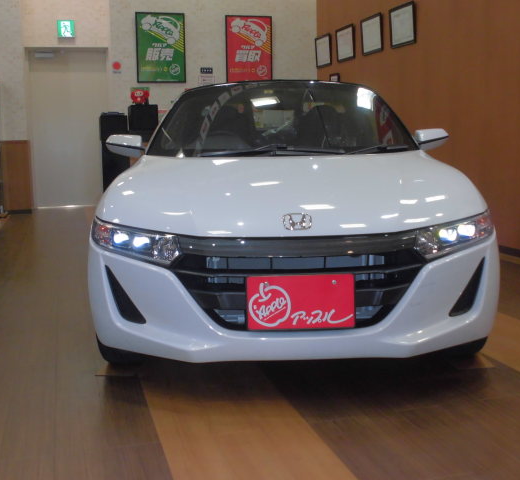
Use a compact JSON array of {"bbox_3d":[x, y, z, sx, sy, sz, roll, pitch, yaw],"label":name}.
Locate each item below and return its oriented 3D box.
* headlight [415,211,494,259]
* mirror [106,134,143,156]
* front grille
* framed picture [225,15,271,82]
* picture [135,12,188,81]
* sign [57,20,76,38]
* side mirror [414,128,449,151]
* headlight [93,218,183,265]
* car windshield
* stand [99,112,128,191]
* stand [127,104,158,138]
[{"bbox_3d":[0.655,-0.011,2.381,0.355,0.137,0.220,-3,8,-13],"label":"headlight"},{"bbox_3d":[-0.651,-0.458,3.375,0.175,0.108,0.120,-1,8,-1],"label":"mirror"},{"bbox_3d":[0.125,0.133,2.232,0.780,0.280,0.140,-1,8,-1],"label":"front grille"},{"bbox_3d":[-0.134,-2.477,9.165,0.613,0.865,0.030,-3,8,-15],"label":"framed picture"},{"bbox_3d":[-1.246,-2.420,8.860,0.613,0.865,0.030,-3,8,-15],"label":"picture"},{"bbox_3d":[-2.346,-2.552,8.518,0.212,0.212,0.060,-3,8,-15],"label":"sign"},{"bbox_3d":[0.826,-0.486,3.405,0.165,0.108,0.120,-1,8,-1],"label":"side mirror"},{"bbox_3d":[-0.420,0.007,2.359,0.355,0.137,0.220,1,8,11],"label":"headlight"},{"bbox_3d":[0.089,-0.588,3.364,1.250,0.360,0.650,-1,8,-1],"label":"car windshield"},{"bbox_3d":[-1.776,-0.927,8.640,0.320,1.215,0.350,-3,8,-15],"label":"stand"},{"bbox_3d":[-1.437,-1.458,8.680,0.350,0.420,0.320,-3,8,-15],"label":"stand"}]

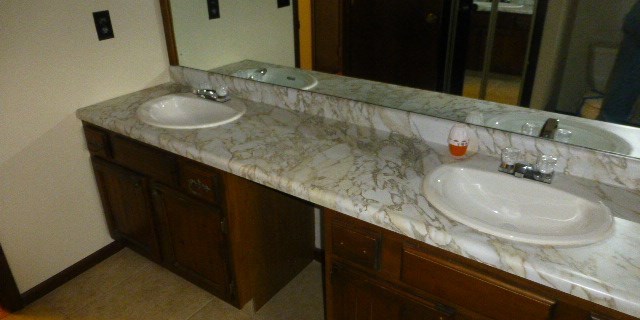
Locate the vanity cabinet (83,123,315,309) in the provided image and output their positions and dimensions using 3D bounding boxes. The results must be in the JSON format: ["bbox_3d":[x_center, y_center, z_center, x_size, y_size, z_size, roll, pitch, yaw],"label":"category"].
[{"bbox_3d":[-0.556,0.166,2.146,0.903,0.746,0.550,16,31,31],"label":"vanity cabinet"}]

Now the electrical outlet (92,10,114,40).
[{"bbox_3d":[-0.967,-0.604,1.994,0.009,0.119,0.073,16,31,31],"label":"electrical outlet"}]

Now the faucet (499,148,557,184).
[{"bbox_3d":[0.614,0.030,1.331,0.157,0.083,0.155,16,31,31],"label":"faucet"}]

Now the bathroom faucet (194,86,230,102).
[{"bbox_3d":[-0.527,-0.304,2.042,0.157,0.080,0.150,16,31,31],"label":"bathroom faucet"}]

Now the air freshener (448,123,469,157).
[{"bbox_3d":[0.469,-0.066,1.499,0.068,0.111,0.066,7,27,15],"label":"air freshener"}]

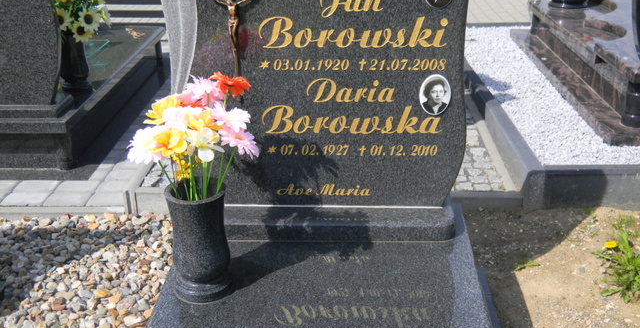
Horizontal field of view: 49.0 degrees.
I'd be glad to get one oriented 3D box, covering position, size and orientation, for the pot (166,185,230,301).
[{"bbox_3d":[-0.323,0.202,1.877,0.161,0.290,0.161,-1,25,1],"label":"pot"}]

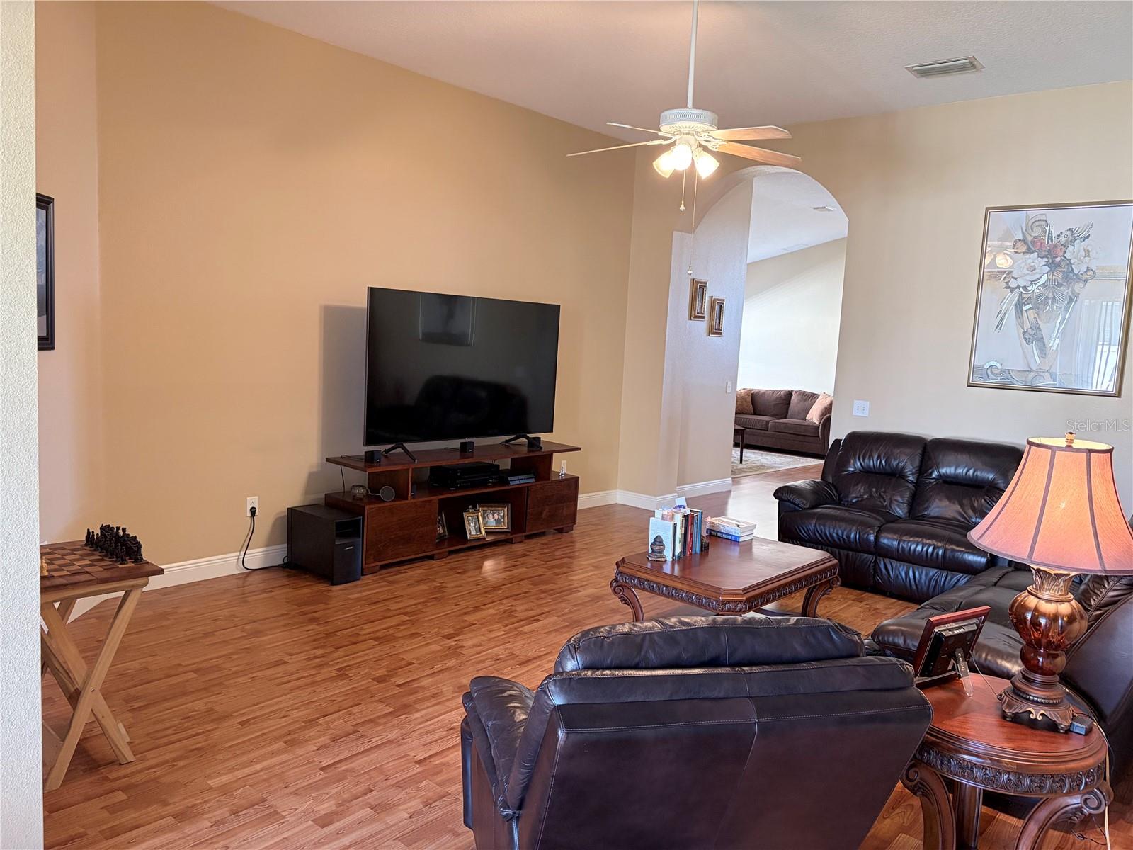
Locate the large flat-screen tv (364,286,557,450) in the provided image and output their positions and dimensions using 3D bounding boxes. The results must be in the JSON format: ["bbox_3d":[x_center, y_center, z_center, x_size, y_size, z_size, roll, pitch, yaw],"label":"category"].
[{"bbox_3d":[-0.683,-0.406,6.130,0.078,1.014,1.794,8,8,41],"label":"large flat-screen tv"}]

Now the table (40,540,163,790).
[{"bbox_3d":[-1.749,0.816,3.001,0.554,0.690,0.429,8,8,41],"label":"table"}]

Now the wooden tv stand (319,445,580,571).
[{"bbox_3d":[-0.752,0.534,6.181,0.468,0.674,2.025,8,8,41],"label":"wooden tv stand"}]

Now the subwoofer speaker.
[{"bbox_3d":[-1.497,0.733,5.263,0.460,0.401,0.200,7,8,37],"label":"subwoofer speaker"}]

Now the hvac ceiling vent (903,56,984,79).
[{"bbox_3d":[2.314,-2.176,5.209,0.406,0.025,0.262,8,8,41],"label":"hvac ceiling vent"}]

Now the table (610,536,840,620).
[{"bbox_3d":[0.834,0.908,4.388,0.718,0.468,1.108,8,8,41],"label":"table"}]

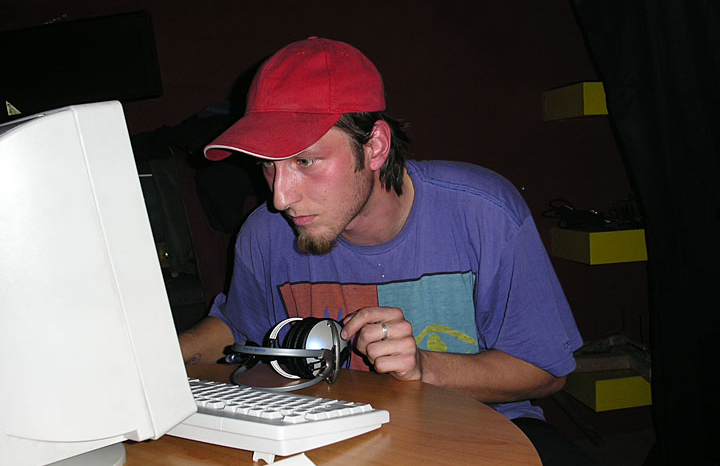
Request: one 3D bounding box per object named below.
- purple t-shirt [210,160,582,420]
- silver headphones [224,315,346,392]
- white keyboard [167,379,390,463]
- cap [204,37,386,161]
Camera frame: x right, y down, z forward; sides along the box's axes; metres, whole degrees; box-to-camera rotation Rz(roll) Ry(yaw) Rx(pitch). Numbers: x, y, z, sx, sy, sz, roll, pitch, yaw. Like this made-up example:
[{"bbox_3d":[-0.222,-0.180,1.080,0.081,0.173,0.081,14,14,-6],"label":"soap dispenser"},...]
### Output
[{"bbox_3d":[0.058,0.100,1.320,0.560,0.480,0.370,-3,19,12],"label":"purple t-shirt"},{"bbox_3d":[-0.094,0.166,1.100,0.170,0.090,0.180,-6,5,-33],"label":"silver headphones"},{"bbox_3d":[-0.194,0.217,0.989,0.455,0.042,0.168,-3,-6,40],"label":"white keyboard"},{"bbox_3d":[-0.087,-0.175,1.031,0.177,0.155,0.265,0,9,44],"label":"cap"}]

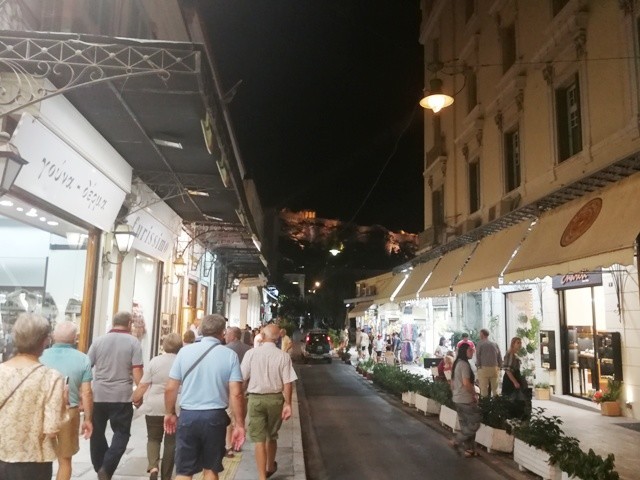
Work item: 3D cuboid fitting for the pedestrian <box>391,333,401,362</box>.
[{"bbox_3d":[4.237,6.002,27.634,0.480,1.670,0.400,9,-12,-37],"label":"pedestrian"}]

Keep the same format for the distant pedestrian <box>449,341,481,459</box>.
[{"bbox_3d":[2.106,2.328,7.329,0.420,1.600,0.450,2,-9,0],"label":"distant pedestrian"}]

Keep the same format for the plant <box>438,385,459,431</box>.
[{"bbox_3d":[2.566,3.095,9.250,0.500,0.800,0.800,2,-9,-3],"label":"plant"}]

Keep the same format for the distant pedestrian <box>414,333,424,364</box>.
[{"bbox_3d":[5.404,5.937,27.135,0.420,1.680,0.480,5,-10,-18],"label":"distant pedestrian"}]

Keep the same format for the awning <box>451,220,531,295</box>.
[{"bbox_3d":[4.919,0.590,14.461,0.988,1.727,3.522,2,-9,-6],"label":"awning"}]

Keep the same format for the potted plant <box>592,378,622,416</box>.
[{"bbox_3d":[5.936,3.252,10.349,0.420,0.733,0.450,2,-9,-6],"label":"potted plant"}]

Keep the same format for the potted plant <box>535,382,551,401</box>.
[{"bbox_3d":[5.479,3.697,12.260,0.280,0.431,0.340,2,-9,-6],"label":"potted plant"}]

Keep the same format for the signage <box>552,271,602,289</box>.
[{"bbox_3d":[5.896,0.890,11.493,0.140,0.420,1.830,2,-9,-6],"label":"signage"}]

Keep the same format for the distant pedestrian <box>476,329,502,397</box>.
[{"bbox_3d":[3.228,2.551,9.463,0.520,1.720,0.340,-1,-9,12],"label":"distant pedestrian"}]

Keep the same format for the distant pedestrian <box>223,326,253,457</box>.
[{"bbox_3d":[-1.099,1.976,6.468,0.500,1.660,0.380,2,-9,-3],"label":"distant pedestrian"}]

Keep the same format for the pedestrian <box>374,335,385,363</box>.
[{"bbox_3d":[3.240,5.893,27.133,0.500,1.650,0.380,2,-9,0],"label":"pedestrian"}]

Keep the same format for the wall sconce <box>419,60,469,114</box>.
[{"bbox_3d":[1.828,-2.352,7.700,0.520,0.740,0.560,2,-9,-6],"label":"wall sconce"}]

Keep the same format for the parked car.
[{"bbox_3d":[-0.193,6.449,30.425,1.660,1.770,4.000,2,-10,-3],"label":"parked car"}]

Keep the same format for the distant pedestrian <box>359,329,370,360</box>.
[{"bbox_3d":[2.211,5.231,24.800,0.500,1.700,0.350,2,-9,-3],"label":"distant pedestrian"}]

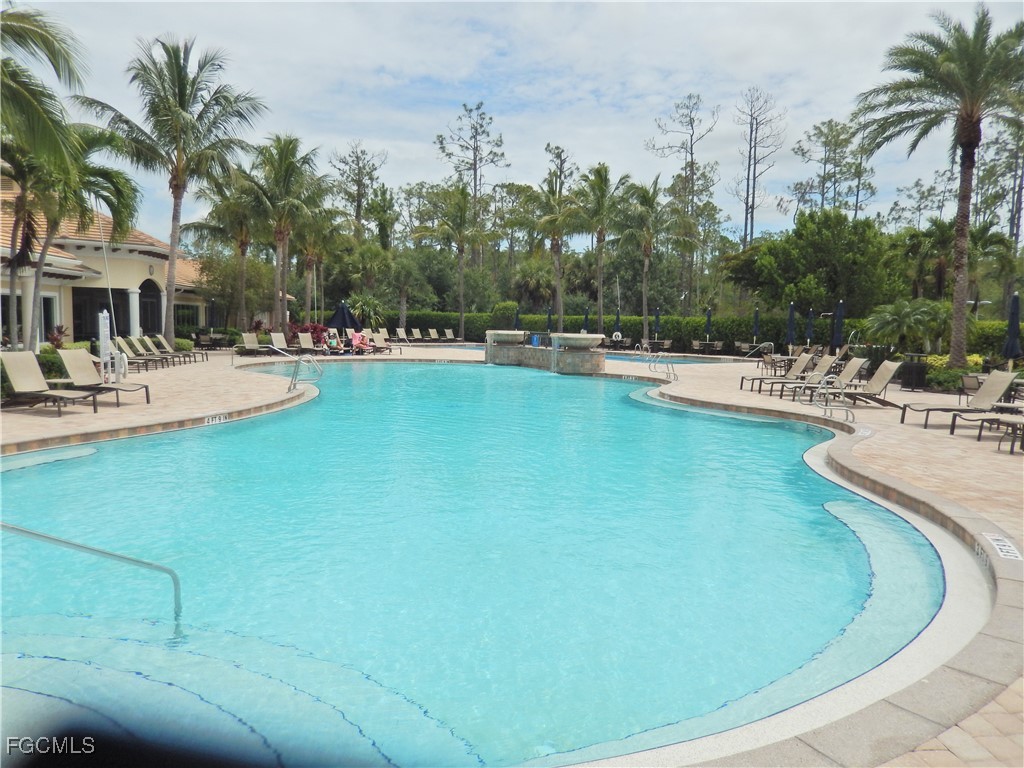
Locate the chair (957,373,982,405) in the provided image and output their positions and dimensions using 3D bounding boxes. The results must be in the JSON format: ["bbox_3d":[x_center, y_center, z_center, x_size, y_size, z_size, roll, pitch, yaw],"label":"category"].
[{"bbox_3d":[9.091,0.248,14.554,0.600,0.820,0.560,0,5,-16],"label":"chair"}]

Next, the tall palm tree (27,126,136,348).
[{"bbox_3d":[-12.313,-3.824,21.280,3.500,7.112,3.500,-2,5,-30],"label":"tall palm tree"}]

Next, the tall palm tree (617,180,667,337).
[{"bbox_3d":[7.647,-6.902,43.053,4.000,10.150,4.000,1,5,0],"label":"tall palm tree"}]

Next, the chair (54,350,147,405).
[{"bbox_3d":[-8.017,-0.144,14.482,1.690,1.013,0.665,3,5,23],"label":"chair"}]

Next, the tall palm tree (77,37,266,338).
[{"bbox_3d":[-15.789,-8.652,34.404,8.400,14.330,8.000,1,5,0],"label":"tall palm tree"}]

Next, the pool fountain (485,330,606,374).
[{"bbox_3d":[1.173,-1.366,29.991,2.000,1.450,7.100,-2,5,-27],"label":"pool fountain"}]

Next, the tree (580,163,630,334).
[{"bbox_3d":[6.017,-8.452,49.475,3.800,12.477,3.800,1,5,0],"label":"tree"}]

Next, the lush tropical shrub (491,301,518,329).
[{"bbox_3d":[-0.617,-4.529,54.814,2.000,3.200,2.000,1,5,0],"label":"lush tropical shrub"}]

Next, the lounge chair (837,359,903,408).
[{"bbox_3d":[7.852,-0.036,16.899,1.800,1.000,0.700,0,5,-7],"label":"lounge chair"}]

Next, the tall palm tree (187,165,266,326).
[{"bbox_3d":[-16.007,-7.261,42.053,4.700,10.220,4.700,1,5,0],"label":"tall palm tree"}]

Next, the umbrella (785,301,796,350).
[{"bbox_3d":[9.604,-1.498,25.447,0.370,2.578,0.370,1,5,0],"label":"umbrella"}]

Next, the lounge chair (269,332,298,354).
[{"bbox_3d":[-10.348,-1.787,33.786,0.680,1.000,1.700,-4,7,-45],"label":"lounge chair"}]

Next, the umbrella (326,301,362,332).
[{"bbox_3d":[-8.182,-2.735,35.909,1.850,2.600,1.850,1,5,0],"label":"umbrella"}]

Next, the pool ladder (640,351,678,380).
[{"bbox_3d":[4.736,-0.541,23.062,0.760,0.870,0.600,0,5,-11],"label":"pool ladder"}]

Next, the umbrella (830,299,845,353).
[{"bbox_3d":[9.715,-1.197,21.964,0.450,2.450,0.450,1,5,0],"label":"umbrella"}]

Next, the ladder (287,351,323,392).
[{"bbox_3d":[-4.926,-0.256,17.702,0.850,0.880,0.650,0,5,-6],"label":"ladder"}]

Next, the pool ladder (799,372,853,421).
[{"bbox_3d":[5.967,0.257,13.994,0.820,0.870,0.620,0,5,-13],"label":"pool ladder"}]

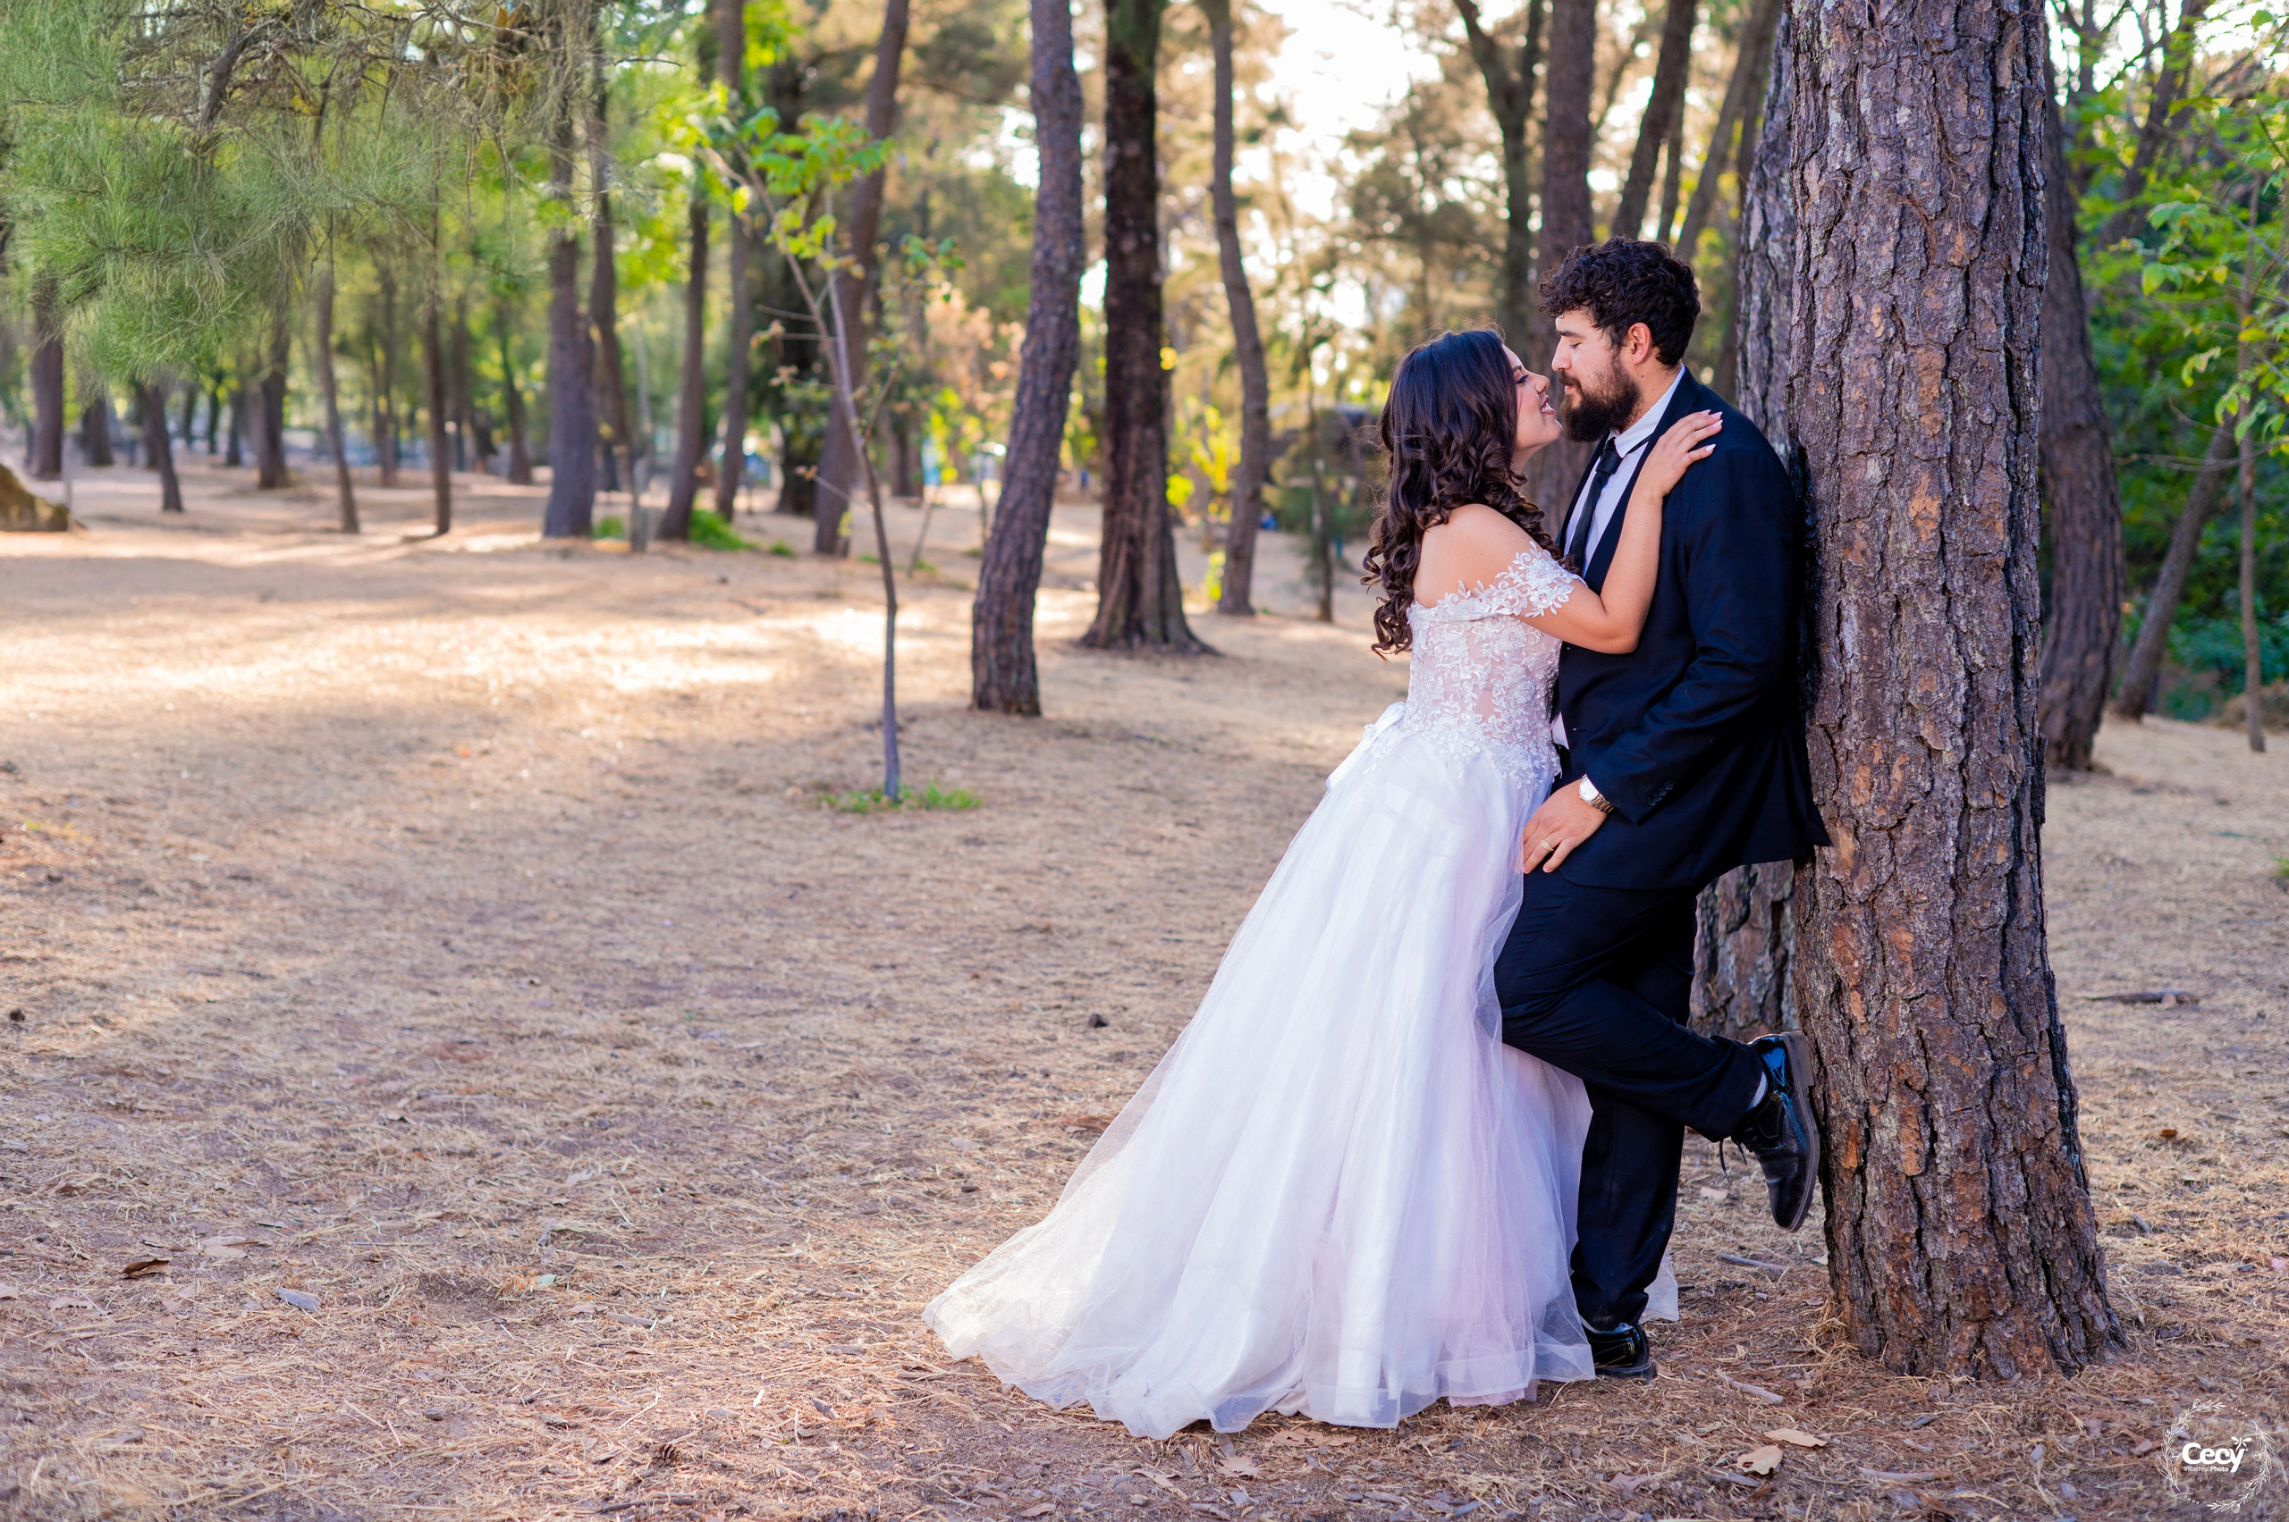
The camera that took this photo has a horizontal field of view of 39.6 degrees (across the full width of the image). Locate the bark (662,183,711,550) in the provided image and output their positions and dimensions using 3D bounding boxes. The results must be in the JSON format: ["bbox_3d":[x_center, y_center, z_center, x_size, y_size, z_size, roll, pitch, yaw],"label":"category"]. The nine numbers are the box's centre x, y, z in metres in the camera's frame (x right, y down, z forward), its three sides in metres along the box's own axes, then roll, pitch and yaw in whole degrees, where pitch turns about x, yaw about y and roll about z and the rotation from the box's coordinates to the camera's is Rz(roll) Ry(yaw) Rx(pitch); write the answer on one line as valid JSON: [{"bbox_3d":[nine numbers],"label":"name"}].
[{"bbox_3d":[-4.711,-4.061,32.751,0.280,3.610,0.280,4,6,0],"label":"bark"}]

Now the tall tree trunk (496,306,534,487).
[{"bbox_3d":[-10.278,-5.982,51.655,0.340,2.980,0.340,-4,6,0],"label":"tall tree trunk"}]

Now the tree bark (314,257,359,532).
[{"bbox_3d":[-8.816,-4.013,34.769,0.220,3.000,0.220,-3,6,0],"label":"tree bark"}]

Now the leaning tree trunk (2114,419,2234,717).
[{"bbox_3d":[4.949,-0.922,15.227,0.170,1.446,0.170,15,6,-2],"label":"leaning tree trunk"}]

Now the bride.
[{"bbox_3d":[0.250,0.140,4.847,1.200,1.590,0.800,0,6,0],"label":"bride"}]

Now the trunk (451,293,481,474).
[{"bbox_3d":[-12.352,-6.833,57.597,0.380,3.250,0.380,0,6,0],"label":"trunk"}]

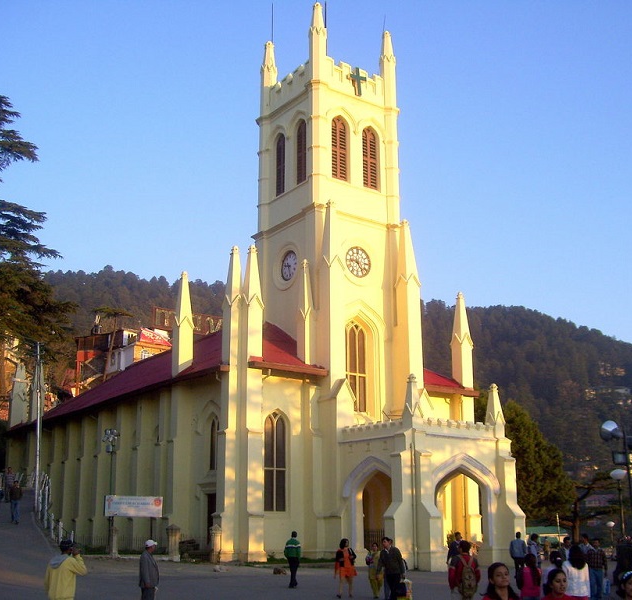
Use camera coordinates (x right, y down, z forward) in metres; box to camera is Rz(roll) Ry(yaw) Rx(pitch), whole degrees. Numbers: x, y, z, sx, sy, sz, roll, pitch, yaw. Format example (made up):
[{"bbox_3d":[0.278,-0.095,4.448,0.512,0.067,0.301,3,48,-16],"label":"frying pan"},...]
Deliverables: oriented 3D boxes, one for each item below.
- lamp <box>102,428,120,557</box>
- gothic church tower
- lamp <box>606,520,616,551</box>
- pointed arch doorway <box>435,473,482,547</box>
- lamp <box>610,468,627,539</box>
[{"bbox_3d":[-11.243,10.573,46.002,0.950,6.900,0.850,-5,-16,17],"label":"lamp"},{"bbox_3d":[1.215,-3.154,52.801,7.600,31.400,8.000,11,-19,-35],"label":"gothic church tower"},{"bbox_3d":[21.267,17.229,60.002,0.580,2.600,0.580,11,-19,-35],"label":"lamp"},{"bbox_3d":[7.023,10.653,40.844,3.700,4.600,0.800,11,-19,-35],"label":"pointed arch doorway"},{"bbox_3d":[10.772,7.359,29.500,0.590,2.750,0.590,11,-19,-35],"label":"lamp"}]

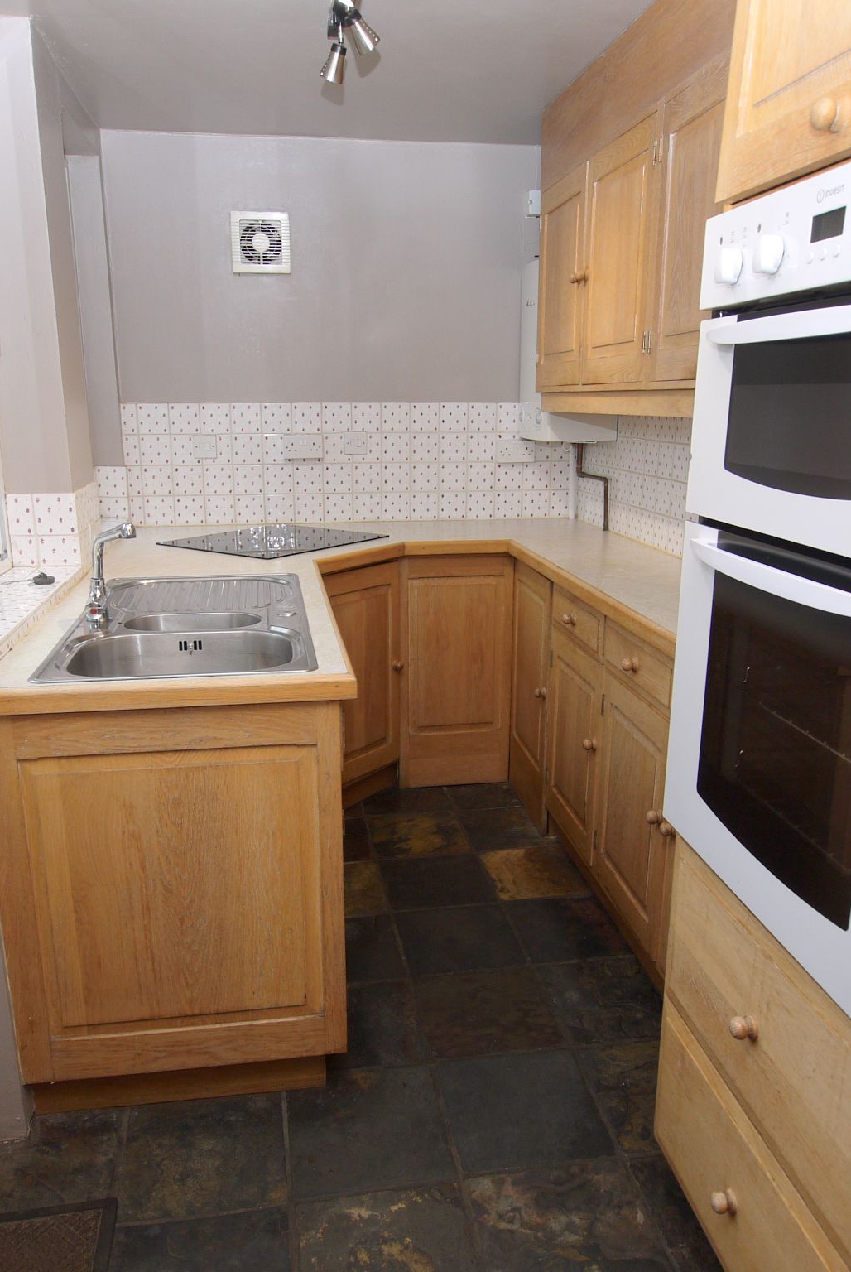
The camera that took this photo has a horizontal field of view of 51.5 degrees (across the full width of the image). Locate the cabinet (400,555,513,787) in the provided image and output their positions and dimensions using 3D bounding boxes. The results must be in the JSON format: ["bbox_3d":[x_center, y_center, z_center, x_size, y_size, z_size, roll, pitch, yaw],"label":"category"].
[{"bbox_3d":[0.070,0.070,3.382,0.397,0.848,0.540,-2,14,-9],"label":"cabinet"}]

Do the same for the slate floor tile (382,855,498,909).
[{"bbox_3d":[0.032,0.724,2.577,0.302,0.012,0.278,-2,15,-10],"label":"slate floor tile"}]

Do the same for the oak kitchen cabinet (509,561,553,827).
[{"bbox_3d":[0.548,0.165,3.001,0.400,0.810,0.470,-3,15,-10],"label":"oak kitchen cabinet"}]

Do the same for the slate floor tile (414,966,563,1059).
[{"bbox_3d":[0.137,0.856,2.007,0.292,0.011,0.292,-2,14,-9],"label":"slate floor tile"}]

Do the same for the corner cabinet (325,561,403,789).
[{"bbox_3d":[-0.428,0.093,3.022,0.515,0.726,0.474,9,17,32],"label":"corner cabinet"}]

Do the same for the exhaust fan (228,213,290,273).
[{"bbox_3d":[-0.588,-1.410,3.159,0.206,0.206,0.046,-2,14,-9],"label":"exhaust fan"}]

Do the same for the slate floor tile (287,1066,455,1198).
[{"bbox_3d":[-0.107,0.939,1.676,0.292,0.011,0.292,-2,14,-9],"label":"slate floor tile"}]

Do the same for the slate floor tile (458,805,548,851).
[{"bbox_3d":[0.276,0.631,2.906,0.280,0.011,0.292,-2,14,-9],"label":"slate floor tile"}]

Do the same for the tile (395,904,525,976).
[{"bbox_3d":[0.088,0.785,2.292,0.292,0.011,0.292,-2,14,-9],"label":"tile"}]

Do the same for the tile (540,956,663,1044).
[{"bbox_3d":[0.442,0.857,2.089,0.298,0.012,0.284,-2,15,-10],"label":"tile"}]

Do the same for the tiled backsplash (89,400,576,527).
[{"bbox_3d":[-0.314,-0.665,3.410,1.844,0.455,0.012,-2,14,-9],"label":"tiled backsplash"}]

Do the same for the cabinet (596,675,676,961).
[{"bbox_3d":[0.700,0.405,2.221,0.400,0.595,0.430,-3,15,-10],"label":"cabinet"}]

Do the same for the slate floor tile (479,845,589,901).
[{"bbox_3d":[0.329,0.711,2.628,0.298,0.012,0.280,-2,15,-10],"label":"slate floor tile"}]

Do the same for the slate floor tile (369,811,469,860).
[{"bbox_3d":[-0.021,0.648,2.857,0.302,0.012,0.298,-2,15,-10],"label":"slate floor tile"}]

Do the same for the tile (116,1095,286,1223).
[{"bbox_3d":[-0.416,0.969,1.665,0.302,0.012,0.290,-2,15,-10],"label":"tile"}]

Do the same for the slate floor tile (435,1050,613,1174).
[{"bbox_3d":[0.190,0.945,1.760,0.302,0.012,0.296,-2,15,-10],"label":"slate floor tile"}]

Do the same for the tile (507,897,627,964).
[{"bbox_3d":[0.374,0.773,2.338,0.280,0.011,0.292,-2,14,-9],"label":"tile"}]

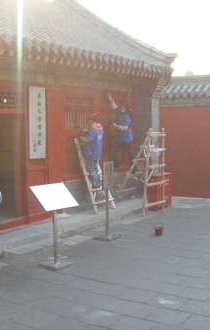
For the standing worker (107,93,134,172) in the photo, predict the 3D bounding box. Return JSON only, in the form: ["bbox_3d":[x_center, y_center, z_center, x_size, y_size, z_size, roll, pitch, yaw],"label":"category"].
[{"bbox_3d":[0.414,-0.731,11.393,0.550,1.800,0.650,3,6,34],"label":"standing worker"}]

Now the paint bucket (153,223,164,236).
[{"bbox_3d":[1.011,1.240,9.390,0.180,0.220,0.180,0,5,0],"label":"paint bucket"}]

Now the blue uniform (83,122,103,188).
[{"bbox_3d":[-0.217,-0.208,10.257,0.350,1.380,0.470,3,6,34],"label":"blue uniform"}]

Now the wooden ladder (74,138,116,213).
[{"bbox_3d":[-0.169,0.207,10.614,0.130,1.650,0.820,-17,-5,34],"label":"wooden ladder"}]

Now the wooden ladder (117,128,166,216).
[{"bbox_3d":[0.850,0.145,11.783,0.950,2.020,0.860,3,6,34],"label":"wooden ladder"}]

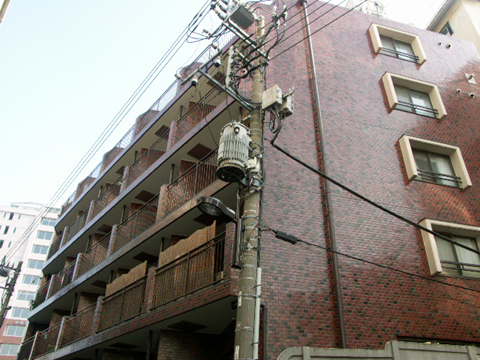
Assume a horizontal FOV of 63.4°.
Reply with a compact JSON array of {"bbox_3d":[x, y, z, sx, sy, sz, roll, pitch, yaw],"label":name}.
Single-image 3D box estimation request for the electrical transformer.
[{"bbox_3d":[-0.133,-0.584,8.221,0.626,1.124,0.626,3,-33,-2],"label":"electrical transformer"}]

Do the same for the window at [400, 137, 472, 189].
[{"bbox_3d":[5.704,-0.483,11.337,1.970,1.410,0.280,9,-34,-11],"label":"window"}]

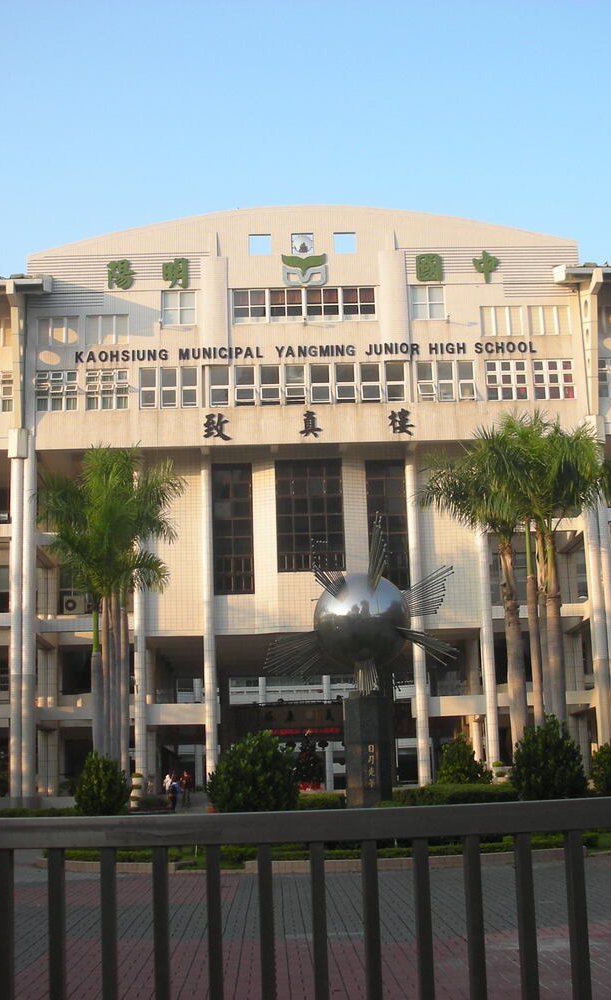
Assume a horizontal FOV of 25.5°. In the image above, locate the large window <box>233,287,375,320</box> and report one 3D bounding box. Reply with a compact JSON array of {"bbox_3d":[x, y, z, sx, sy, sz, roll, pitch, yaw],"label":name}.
[{"bbox_3d":[-0.071,-8.895,61.470,6.464,1.521,0.200,-1,-11,-2],"label":"large window"}]

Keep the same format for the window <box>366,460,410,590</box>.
[{"bbox_3d":[3.679,1.111,59.898,1.948,5.899,0.200,-1,-13,-2],"label":"window"}]

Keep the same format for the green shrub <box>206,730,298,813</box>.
[{"bbox_3d":[-1.212,6.349,30.325,2.072,2.364,2.072,-1,-11,-2],"label":"green shrub"}]

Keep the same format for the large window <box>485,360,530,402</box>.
[{"bbox_3d":[8.812,-5.202,58.789,1.840,1.840,0.200,-1,-12,-2],"label":"large window"}]

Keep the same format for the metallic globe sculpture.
[{"bbox_3d":[1.096,2.059,26.508,3.600,3.350,3.200,-1,-11,-2],"label":"metallic globe sculpture"}]

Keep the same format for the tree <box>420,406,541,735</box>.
[{"bbox_3d":[5.831,3.474,44.527,4.100,13.033,4.100,-1,-13,-2],"label":"tree"}]

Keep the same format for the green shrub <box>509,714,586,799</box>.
[{"bbox_3d":[6.217,6.815,34.488,2.040,2.578,2.040,-1,-11,-2],"label":"green shrub"}]

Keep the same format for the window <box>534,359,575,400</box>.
[{"bbox_3d":[10.871,-5.278,58.873,1.800,1.840,0.200,-1,-12,-2],"label":"window"}]

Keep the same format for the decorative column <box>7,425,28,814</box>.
[{"bbox_3d":[-11.934,4.794,56.019,0.720,16.023,0.750,-1,-11,-2],"label":"decorative column"}]

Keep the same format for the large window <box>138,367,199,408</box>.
[{"bbox_3d":[-5.954,-4.891,58.605,2.618,1.844,0.200,-1,-13,-2],"label":"large window"}]

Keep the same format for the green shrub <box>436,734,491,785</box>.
[{"bbox_3d":[4.262,7.286,35.939,1.550,2.072,1.500,-1,-11,-2],"label":"green shrub"}]

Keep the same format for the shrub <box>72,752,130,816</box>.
[{"bbox_3d":[-6.369,8.948,41.940,1.835,2.247,1.835,-1,-11,-2],"label":"shrub"}]

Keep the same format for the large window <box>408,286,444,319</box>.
[{"bbox_3d":[5.365,-8.766,59.857,1.532,1.664,0.200,-1,-13,-2],"label":"large window"}]

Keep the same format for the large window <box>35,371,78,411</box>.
[{"bbox_3d":[-10.785,-4.717,58.405,1.839,1.790,0.200,-1,-13,-2],"label":"large window"}]

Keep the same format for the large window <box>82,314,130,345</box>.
[{"bbox_3d":[-8.667,-7.439,58.962,1.952,1.373,0.150,-1,-11,-2],"label":"large window"}]

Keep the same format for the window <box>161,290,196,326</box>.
[{"bbox_3d":[-5.761,-8.719,61.234,1.533,1.614,0.200,-1,-11,-2],"label":"window"}]

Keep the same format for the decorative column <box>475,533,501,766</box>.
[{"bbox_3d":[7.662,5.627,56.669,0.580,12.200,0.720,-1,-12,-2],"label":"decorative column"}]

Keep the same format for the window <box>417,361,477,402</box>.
[{"bbox_3d":[6.140,-5.205,59.085,2.566,1.859,0.200,-1,-13,-2],"label":"window"}]

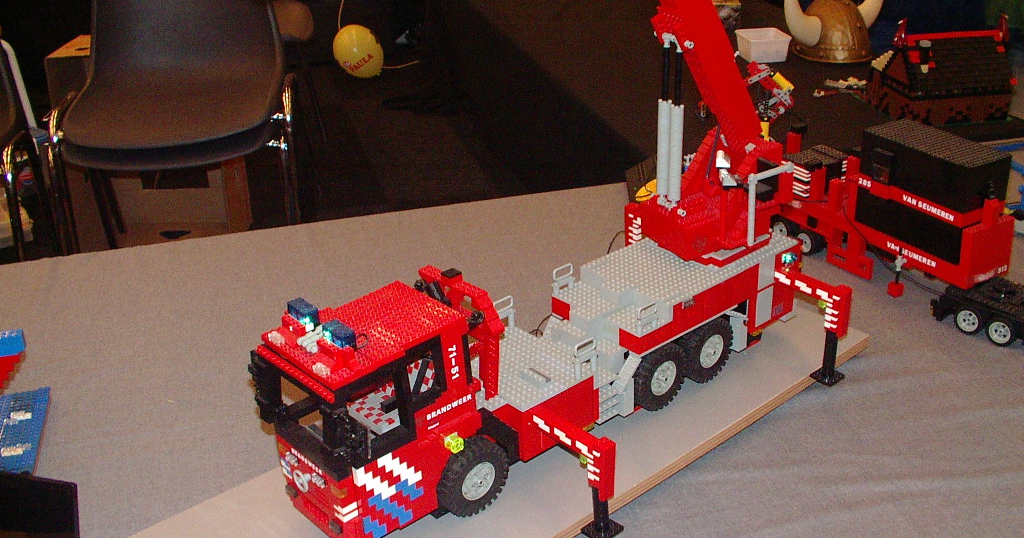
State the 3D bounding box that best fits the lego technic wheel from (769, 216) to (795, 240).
[{"bbox_3d":[0.432,-0.062,1.777,0.022,0.043,0.043,-16,30,-27],"label":"lego technic wheel"}]

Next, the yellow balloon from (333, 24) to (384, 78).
[{"bbox_3d":[-0.649,-0.920,4.738,0.200,0.249,0.200,-38,33,1],"label":"yellow balloon"}]

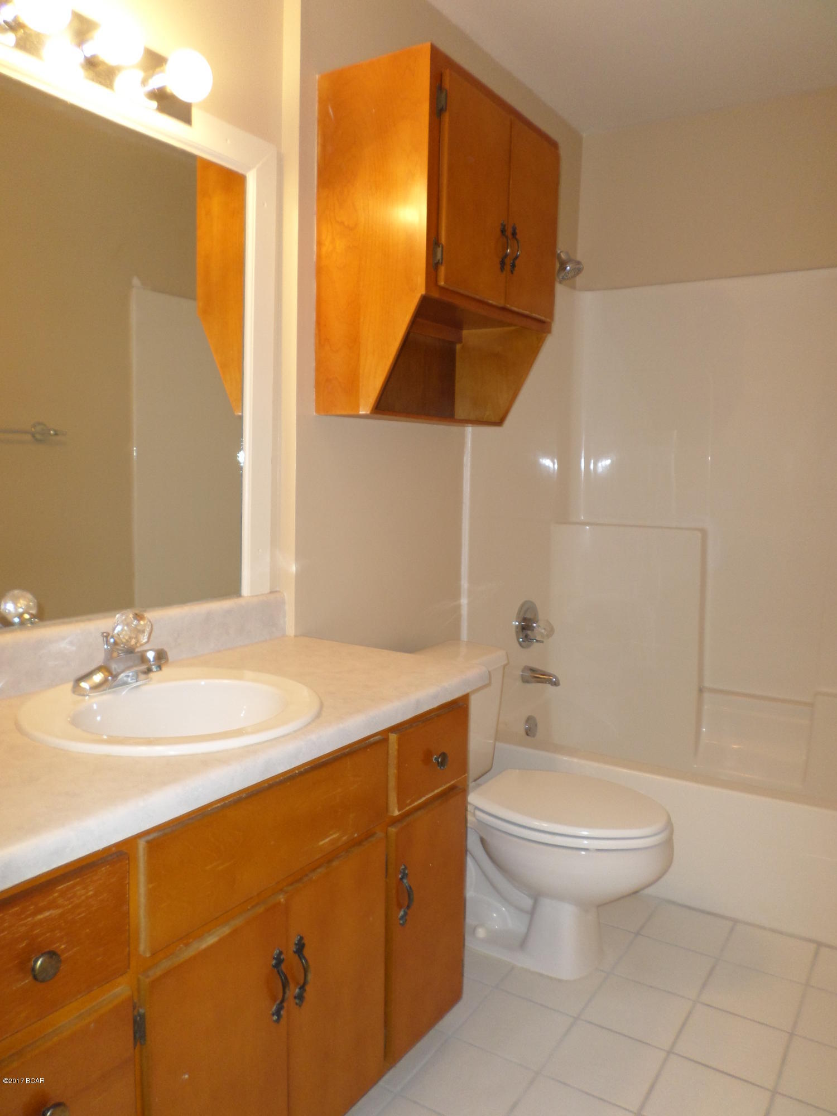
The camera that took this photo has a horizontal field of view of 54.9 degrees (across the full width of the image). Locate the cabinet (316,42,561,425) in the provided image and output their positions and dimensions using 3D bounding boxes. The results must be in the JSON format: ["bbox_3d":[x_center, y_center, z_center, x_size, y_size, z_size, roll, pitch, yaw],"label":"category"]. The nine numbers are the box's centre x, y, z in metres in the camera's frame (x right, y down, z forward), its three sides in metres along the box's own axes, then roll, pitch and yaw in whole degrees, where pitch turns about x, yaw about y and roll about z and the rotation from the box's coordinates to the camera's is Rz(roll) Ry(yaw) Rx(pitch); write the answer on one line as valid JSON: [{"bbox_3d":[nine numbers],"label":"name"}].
[{"bbox_3d":[0.069,-0.692,1.952,0.310,0.732,0.610,5,7,33],"label":"cabinet"}]

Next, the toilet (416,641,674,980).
[{"bbox_3d":[0.280,0.634,2.022,0.743,0.699,0.450,5,7,33],"label":"toilet"}]

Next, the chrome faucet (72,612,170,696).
[{"bbox_3d":[-0.472,0.156,1.335,0.175,0.136,0.161,5,7,33],"label":"chrome faucet"}]

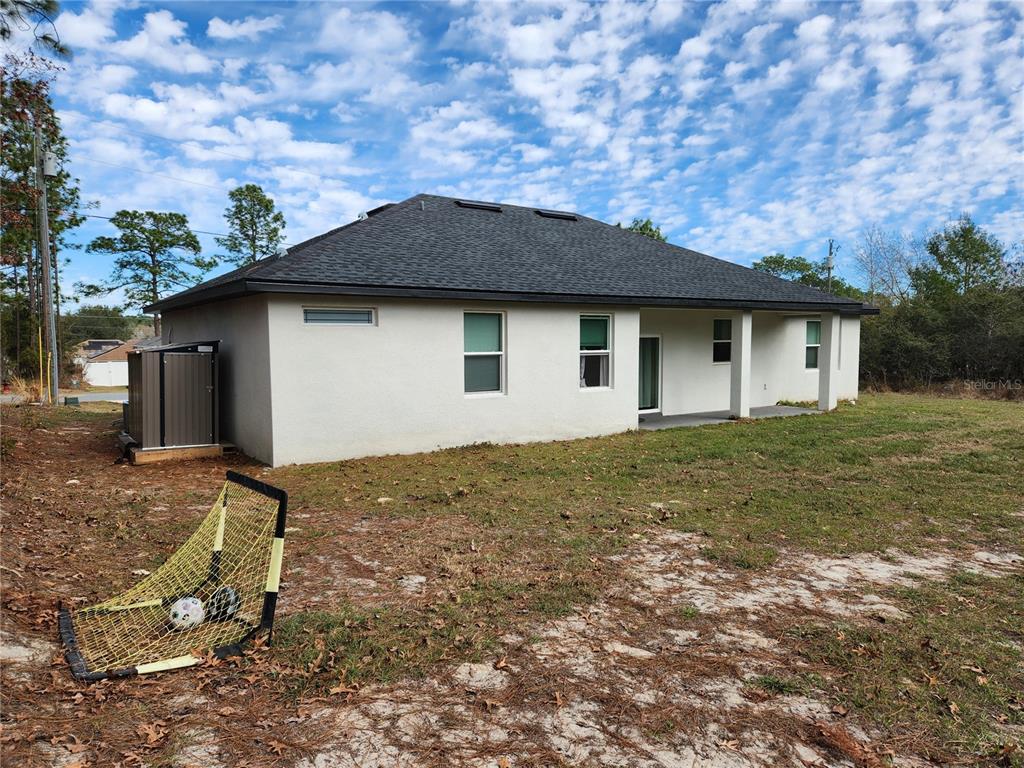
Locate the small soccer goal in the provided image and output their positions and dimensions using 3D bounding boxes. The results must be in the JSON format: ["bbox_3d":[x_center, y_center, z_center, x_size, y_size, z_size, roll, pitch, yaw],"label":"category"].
[{"bbox_3d":[-2.210,1.070,4.350,1.100,0.900,1.260,-3,5,-33],"label":"small soccer goal"}]

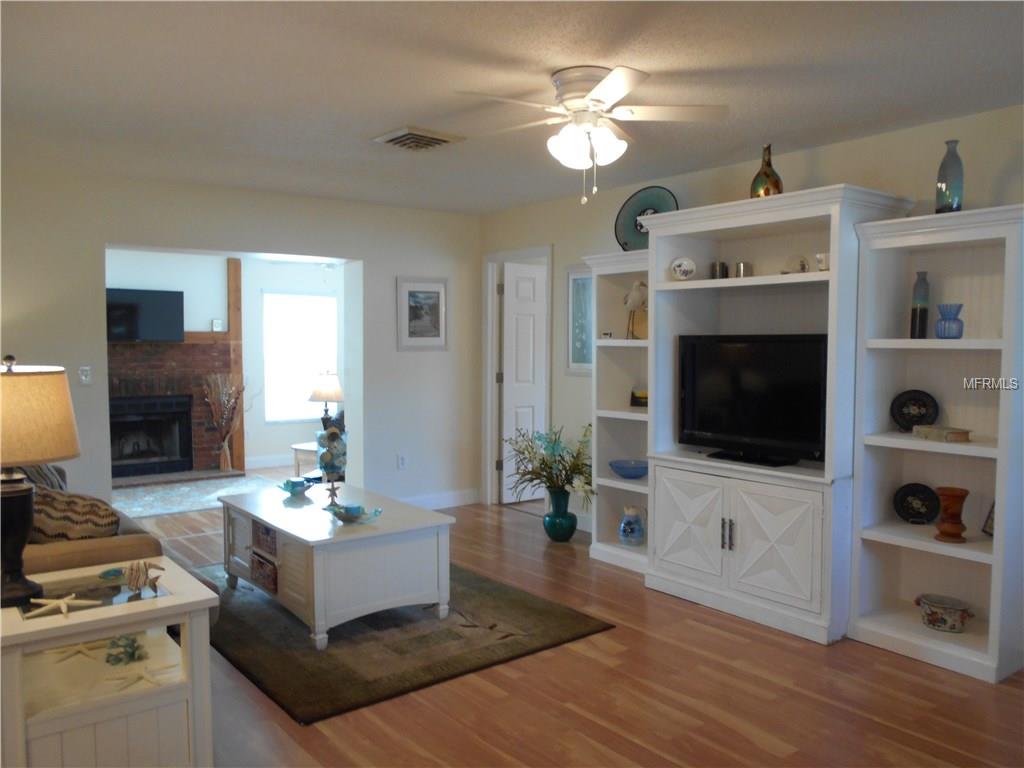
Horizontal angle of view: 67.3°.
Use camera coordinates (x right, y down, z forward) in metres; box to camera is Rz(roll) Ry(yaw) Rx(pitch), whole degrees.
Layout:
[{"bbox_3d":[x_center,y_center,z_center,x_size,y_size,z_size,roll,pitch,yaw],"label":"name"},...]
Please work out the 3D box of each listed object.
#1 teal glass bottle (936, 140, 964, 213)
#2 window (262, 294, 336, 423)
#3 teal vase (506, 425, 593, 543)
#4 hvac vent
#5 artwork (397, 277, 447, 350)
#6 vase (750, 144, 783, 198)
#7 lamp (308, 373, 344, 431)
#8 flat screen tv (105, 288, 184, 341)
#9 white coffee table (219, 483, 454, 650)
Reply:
[{"bbox_3d":[1.914,-0.888,3.366,0.122,0.355,0.122,-3,4,-41],"label":"teal glass bottle"},{"bbox_3d":[-2.324,-0.278,8.517,0.840,1.400,0.080,-2,4,-33],"label":"window"},{"bbox_3d":[0.318,0.684,5.349,0.560,0.810,0.600,-3,4,-41],"label":"teal vase"},{"bbox_3d":[-0.497,-1.262,4.000,0.350,0.030,0.340,-2,4,-37],"label":"hvac vent"},{"bbox_3d":[-0.707,-0.554,6.131,0.440,0.580,0.030,-2,4,-33],"label":"artwork"},{"bbox_3d":[1.292,-1.056,3.908,0.162,0.317,0.162,-3,4,-41],"label":"vase"},{"bbox_3d":[-1.568,0.220,6.500,0.320,0.650,0.320,-2,4,-33],"label":"lamp"},{"bbox_3d":[-3.593,-0.645,7.332,0.880,0.500,0.070,-2,4,-33],"label":"flat screen tv"},{"bbox_3d":[-0.956,0.904,4.088,0.752,0.495,1.215,-3,4,-38],"label":"white coffee table"}]

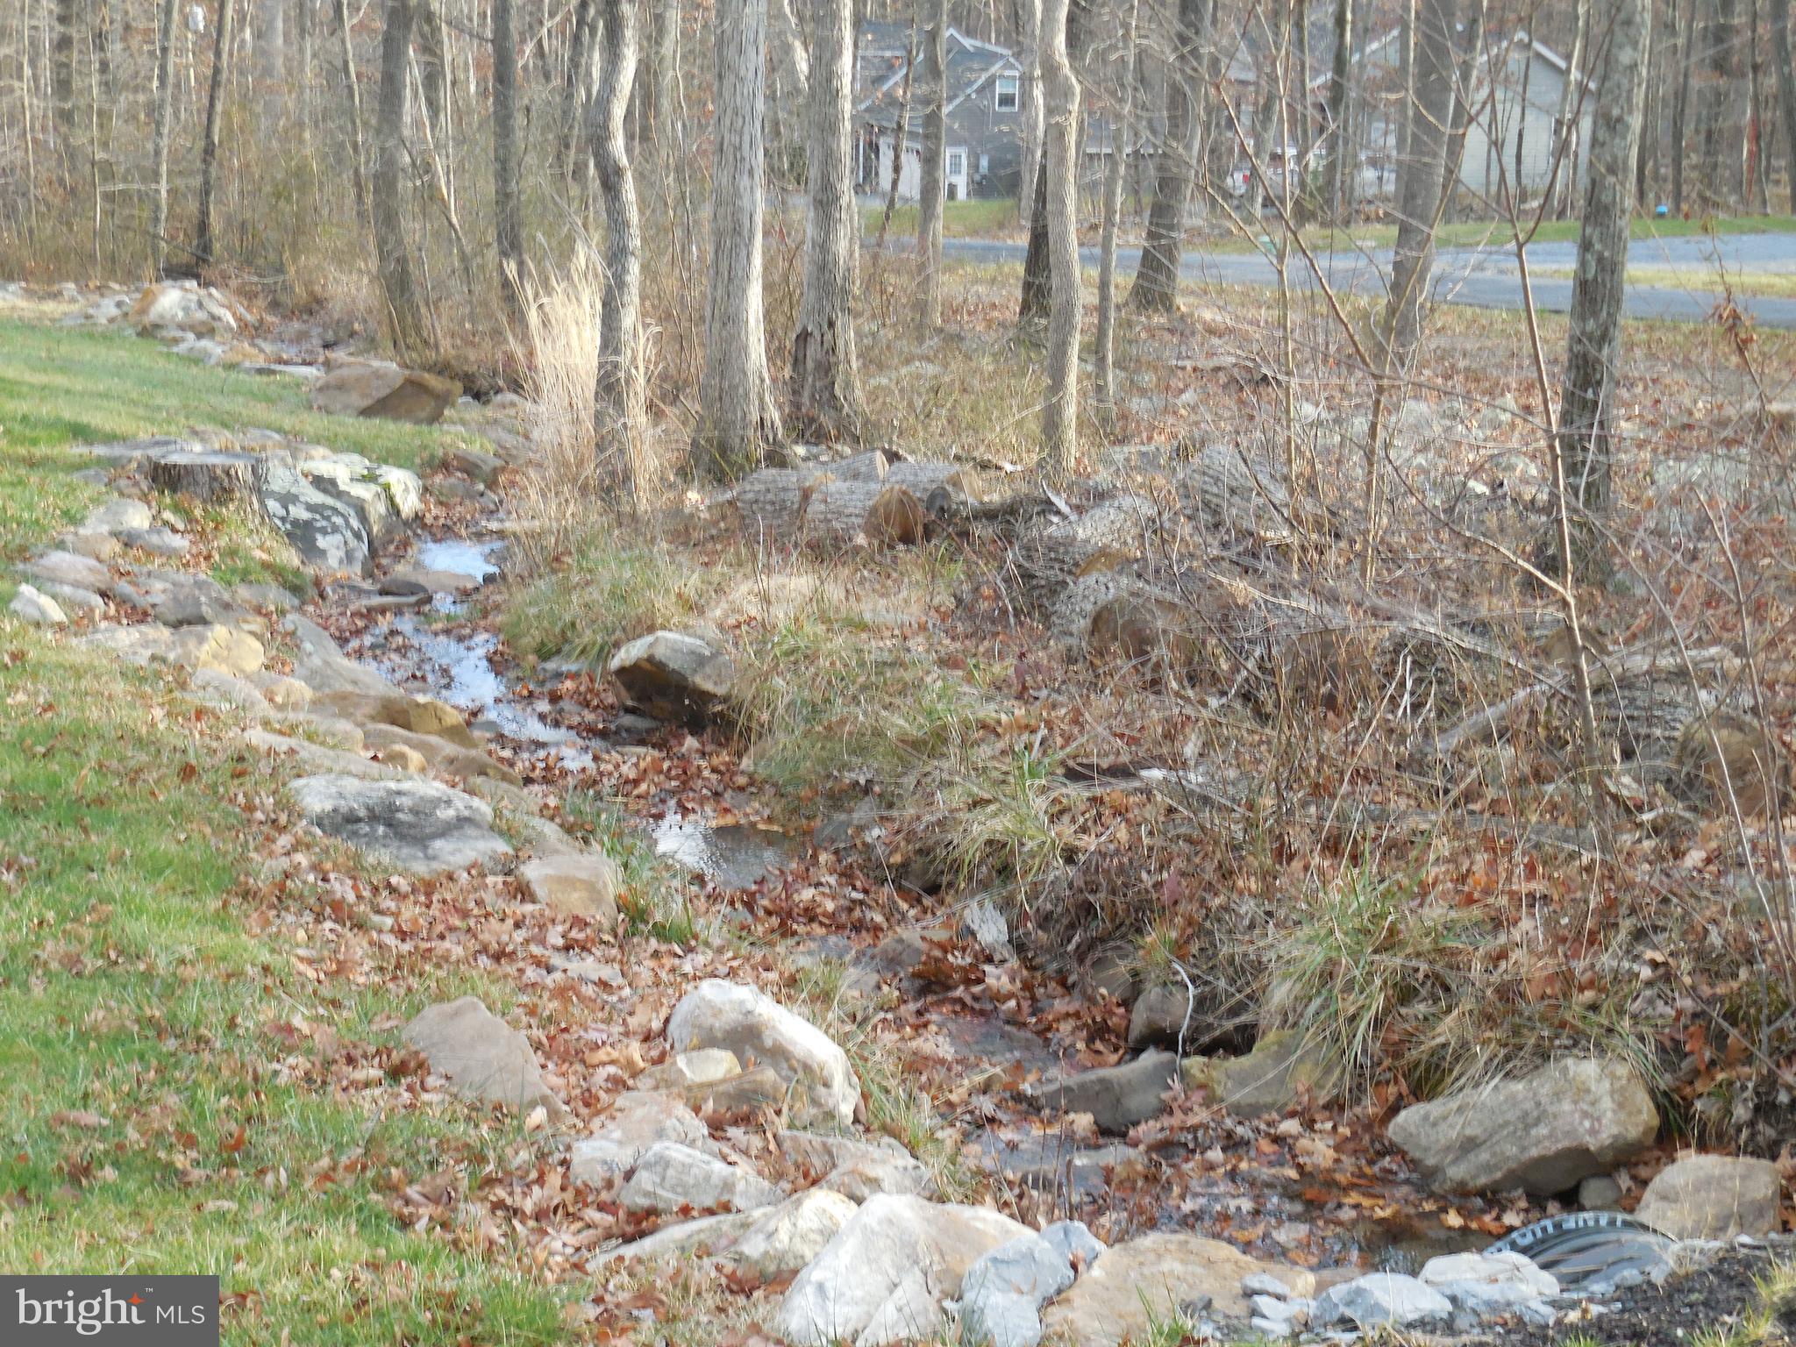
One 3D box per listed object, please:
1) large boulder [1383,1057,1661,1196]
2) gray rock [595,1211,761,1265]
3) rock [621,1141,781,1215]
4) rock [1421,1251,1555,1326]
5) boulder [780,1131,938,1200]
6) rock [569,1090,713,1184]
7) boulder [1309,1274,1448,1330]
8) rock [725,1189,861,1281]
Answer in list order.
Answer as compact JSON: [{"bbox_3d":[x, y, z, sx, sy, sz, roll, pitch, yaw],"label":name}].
[{"bbox_3d":[1.993,1.446,10.100,0.840,0.380,0.500,0,12,0],"label":"large boulder"},{"bbox_3d":[-0.574,1.542,8.600,0.470,0.150,0.280,0,12,0],"label":"gray rock"},{"bbox_3d":[-0.493,1.245,7.800,0.390,0.170,0.250,3,10,15],"label":"rock"},{"bbox_3d":[1.544,1.610,8.300,0.350,0.170,0.250,0,12,0],"label":"rock"},{"bbox_3d":[-0.103,1.252,8.000,0.390,0.180,0.300,2,10,10],"label":"boulder"},{"bbox_3d":[-0.657,1.185,8.100,0.360,0.190,0.310,2,10,10],"label":"rock"},{"bbox_3d":[1.275,1.652,8.300,0.370,0.140,0.240,0,12,0],"label":"boulder"},{"bbox_3d":[-0.246,1.340,7.500,0.340,0.200,0.290,-3,10,-15],"label":"rock"}]

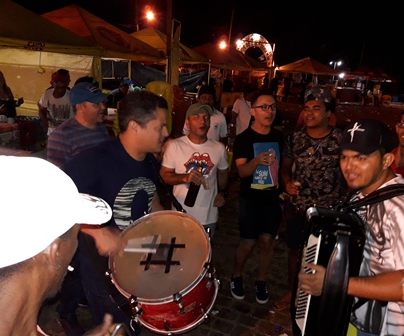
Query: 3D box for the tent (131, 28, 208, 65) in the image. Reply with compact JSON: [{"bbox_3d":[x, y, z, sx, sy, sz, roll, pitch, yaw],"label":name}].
[{"bbox_3d":[-1.675,-3.700,11.051,3.000,1.150,3.000,7,14,18],"label":"tent"}]

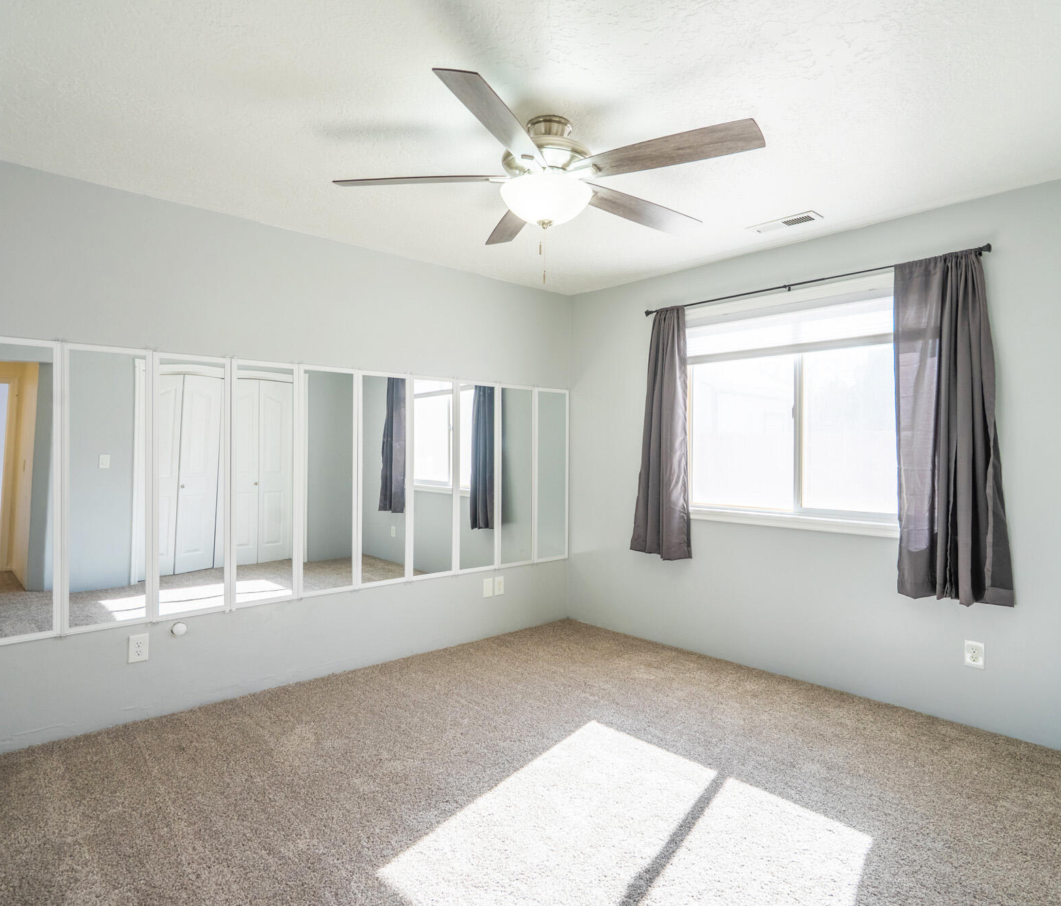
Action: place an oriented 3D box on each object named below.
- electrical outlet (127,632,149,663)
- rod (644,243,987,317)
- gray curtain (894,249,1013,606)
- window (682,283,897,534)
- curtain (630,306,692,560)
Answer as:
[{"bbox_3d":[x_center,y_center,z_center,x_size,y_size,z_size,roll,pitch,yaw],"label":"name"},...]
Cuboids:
[{"bbox_3d":[-1.798,0.901,2.780,0.074,0.121,0.010,0,0,-39],"label":"electrical outlet"},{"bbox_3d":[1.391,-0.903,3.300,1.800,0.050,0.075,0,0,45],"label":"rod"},{"bbox_3d":[1.928,-0.108,2.770,0.470,1.600,0.110,0,0,45],"label":"gray curtain"},{"bbox_3d":[1.454,-0.223,3.391,1.420,1.270,0.120,0,0,45],"label":"window"},{"bbox_3d":[0.834,-0.118,3.861,0.460,1.600,0.110,0,0,45],"label":"curtain"}]

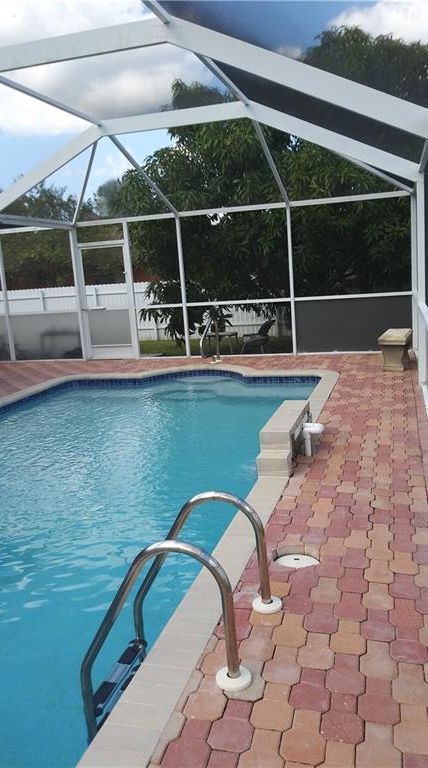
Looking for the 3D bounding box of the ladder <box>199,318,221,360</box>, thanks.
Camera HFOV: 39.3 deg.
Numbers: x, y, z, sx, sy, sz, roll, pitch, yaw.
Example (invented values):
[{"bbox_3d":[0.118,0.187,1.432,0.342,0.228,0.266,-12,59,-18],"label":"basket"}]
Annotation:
[{"bbox_3d":[-0.084,-0.697,9.915,0.120,0.765,0.970,0,11,18],"label":"ladder"}]

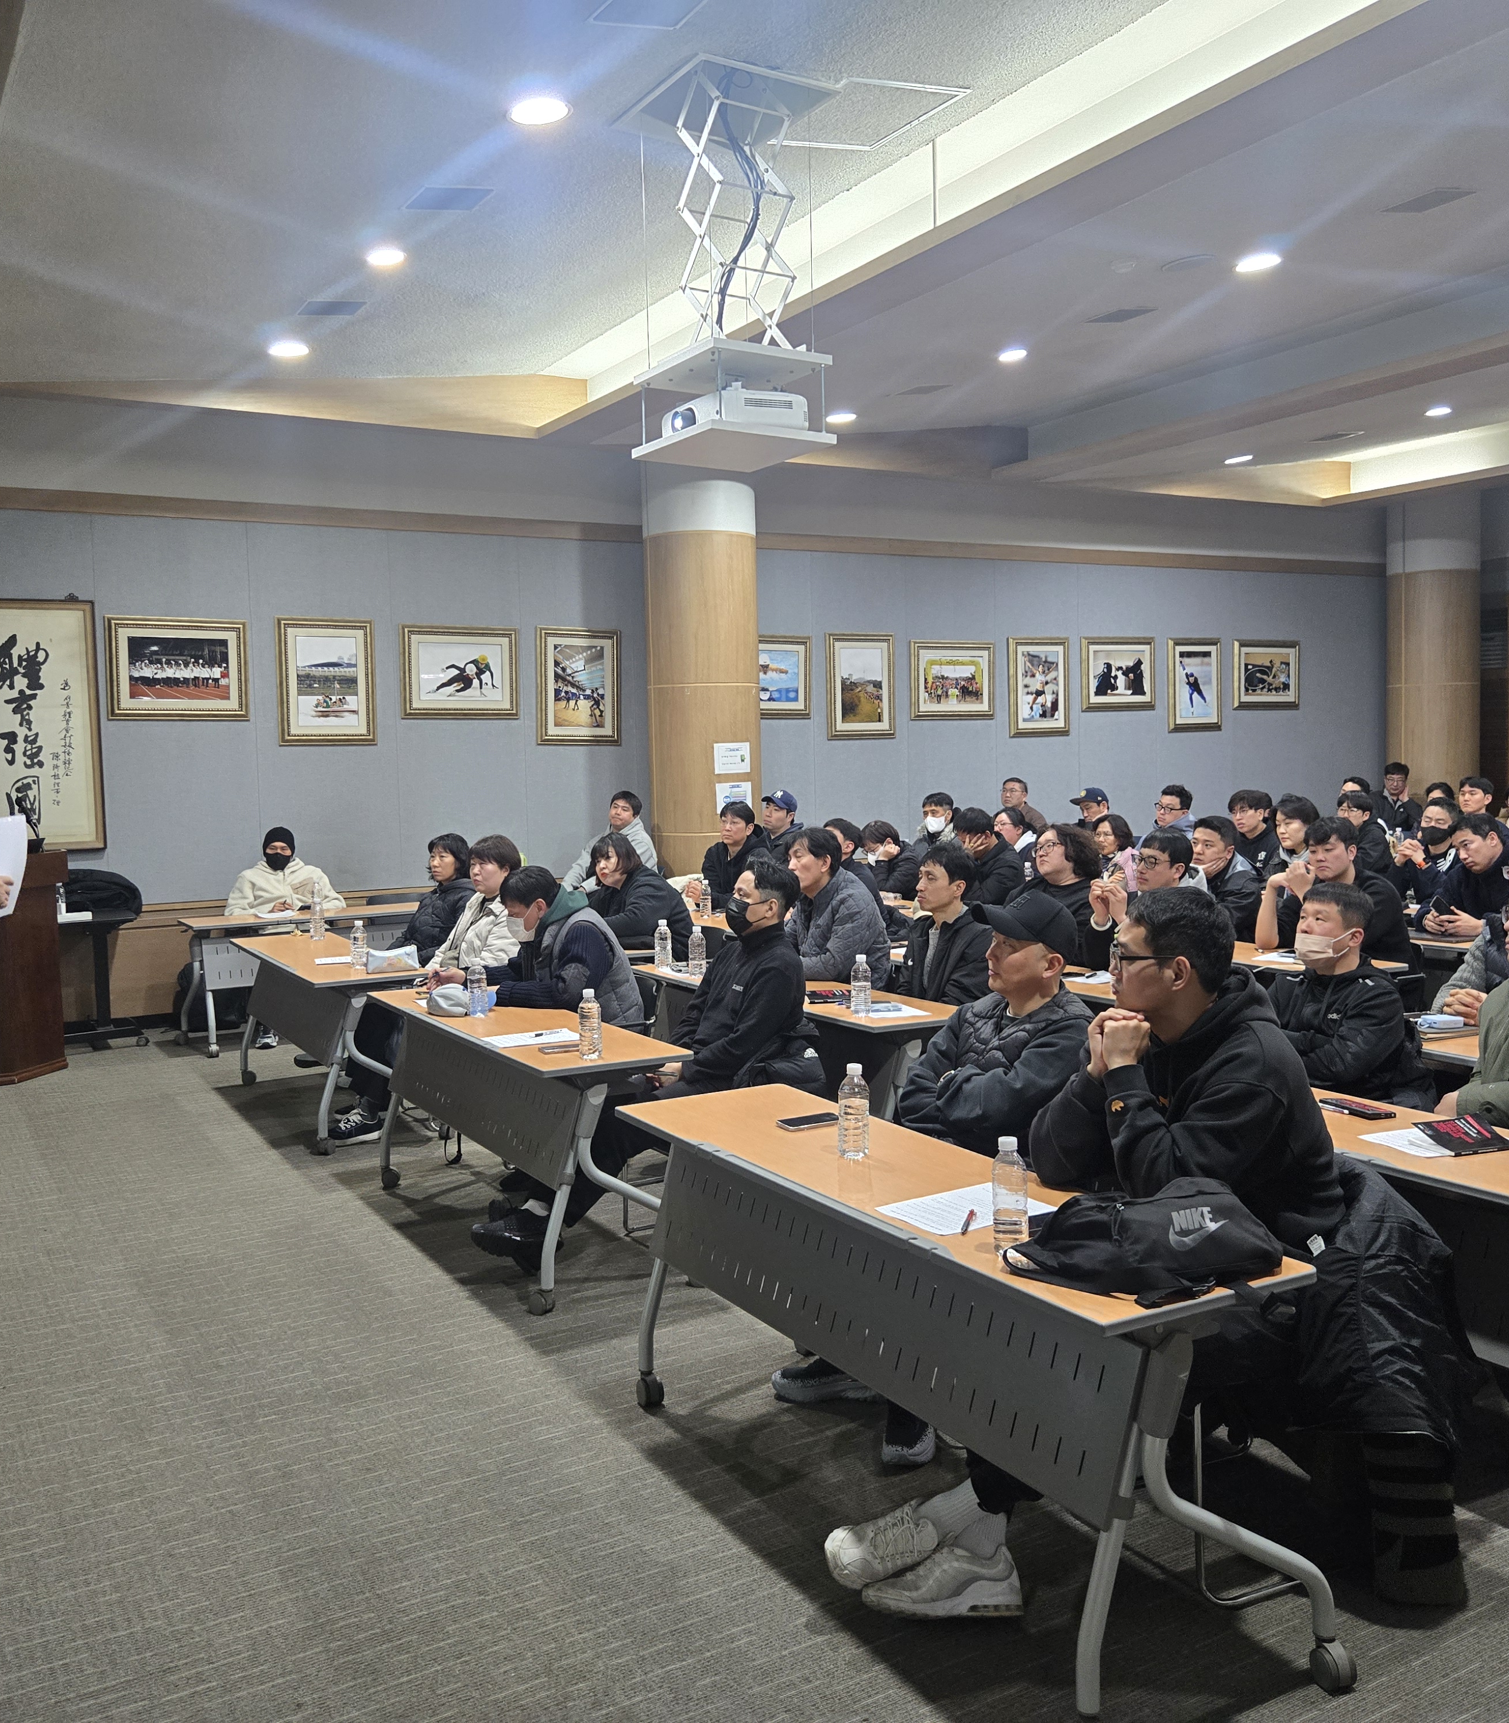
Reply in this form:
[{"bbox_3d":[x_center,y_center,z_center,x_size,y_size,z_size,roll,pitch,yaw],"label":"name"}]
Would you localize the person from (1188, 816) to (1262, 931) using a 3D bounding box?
[{"bbox_3d":[2.274,0.425,7.174,0.820,1.270,0.540,-4,5,-29],"label":"person"}]

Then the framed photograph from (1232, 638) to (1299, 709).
[{"bbox_3d":[4.667,-1.695,13.943,0.815,0.615,0.045,-4,5,-29],"label":"framed photograph"}]

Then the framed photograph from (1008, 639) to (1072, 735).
[{"bbox_3d":[2.350,-1.444,12.662,0.620,0.810,0.045,-4,5,-29],"label":"framed photograph"}]

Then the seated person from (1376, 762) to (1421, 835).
[{"bbox_3d":[5.122,-0.054,12.243,0.520,1.380,0.800,2,5,40],"label":"seated person"}]

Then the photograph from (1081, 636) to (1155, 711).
[{"bbox_3d":[3.159,-1.618,13.249,0.832,0.629,0.045,-4,5,-29],"label":"photograph"}]

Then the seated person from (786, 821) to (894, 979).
[{"bbox_3d":[0.297,0.513,6.452,0.820,1.290,0.540,-4,5,-29],"label":"seated person"}]

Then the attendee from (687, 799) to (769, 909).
[{"bbox_3d":[-0.115,0.333,8.923,0.850,1.350,0.540,-3,5,-31],"label":"attendee"}]

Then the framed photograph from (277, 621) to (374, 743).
[{"bbox_3d":[-2.752,-1.149,9.771,0.620,0.810,0.050,-3,5,-31],"label":"framed photograph"}]

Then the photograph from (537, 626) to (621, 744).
[{"bbox_3d":[-1.221,-1.234,10.653,0.630,0.820,0.050,-3,5,-31],"label":"photograph"}]

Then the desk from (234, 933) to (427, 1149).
[{"bbox_3d":[-1.949,0.801,7.110,0.570,0.745,1.738,-4,5,-29],"label":"desk"}]

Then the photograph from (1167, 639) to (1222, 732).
[{"bbox_3d":[3.943,-1.574,13.686,0.637,0.830,0.045,-4,5,-29],"label":"photograph"}]

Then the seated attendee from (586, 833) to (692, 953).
[{"bbox_3d":[-0.624,0.475,7.609,0.850,1.260,0.540,-4,5,-34],"label":"seated attendee"}]

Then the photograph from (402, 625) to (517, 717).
[{"bbox_3d":[-1.976,-1.273,10.214,0.800,0.610,0.050,-3,5,-31],"label":"photograph"}]

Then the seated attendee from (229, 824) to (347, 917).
[{"bbox_3d":[-2.793,0.414,9.222,0.640,1.270,0.800,-4,4,-28],"label":"seated attendee"}]

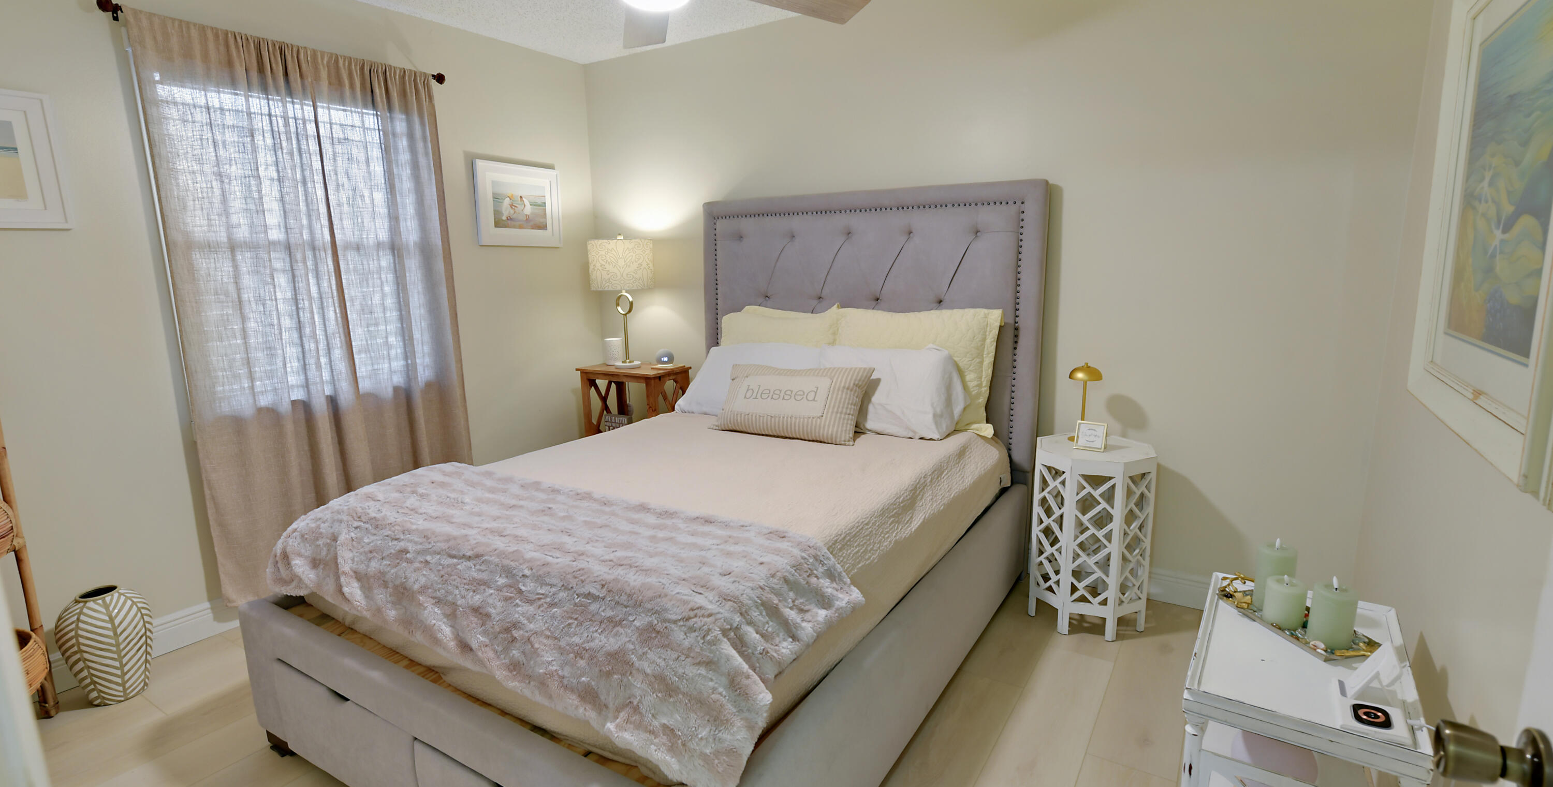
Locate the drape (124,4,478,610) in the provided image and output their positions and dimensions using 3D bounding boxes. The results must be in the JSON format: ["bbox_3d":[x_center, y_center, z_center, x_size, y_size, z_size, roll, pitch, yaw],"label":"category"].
[{"bbox_3d":[-1.784,-0.312,2.994,0.080,2.075,1.087,5,12,32],"label":"drape"}]

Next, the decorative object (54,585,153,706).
[{"bbox_3d":[-2.154,0.808,2.366,0.238,0.353,0.238,5,12,32],"label":"decorative object"}]

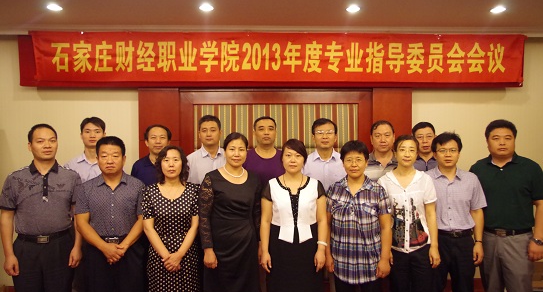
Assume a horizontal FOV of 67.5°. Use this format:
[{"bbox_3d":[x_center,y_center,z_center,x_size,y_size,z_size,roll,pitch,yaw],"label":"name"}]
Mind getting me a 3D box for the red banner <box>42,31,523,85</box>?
[{"bbox_3d":[0.092,-0.901,4.150,5.020,0.510,0.050,0,2,-2],"label":"red banner"}]

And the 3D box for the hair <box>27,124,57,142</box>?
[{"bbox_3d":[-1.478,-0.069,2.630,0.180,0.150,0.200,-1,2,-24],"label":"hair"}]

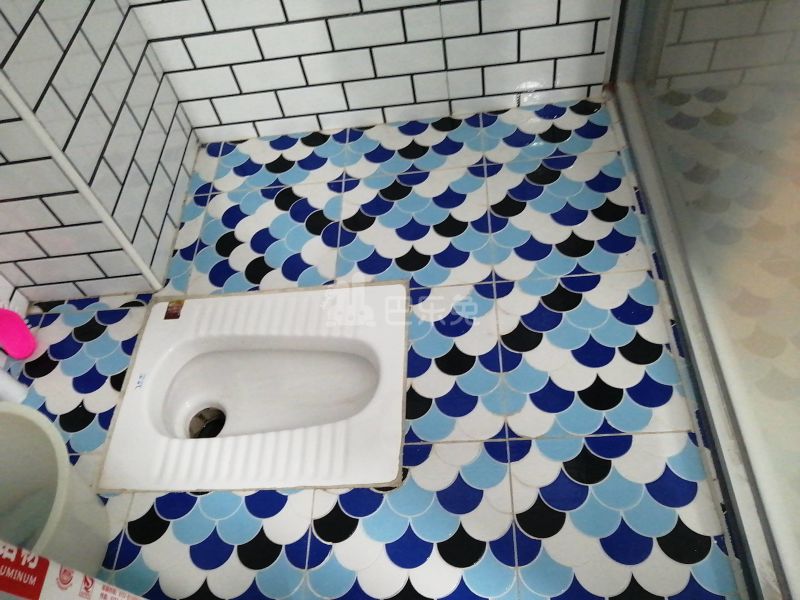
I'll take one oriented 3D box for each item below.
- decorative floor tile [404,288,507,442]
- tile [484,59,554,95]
[{"bbox_3d":[0.091,0.099,1.023,0.160,0.010,0.298,-4,55,7],"label":"decorative floor tile"},{"bbox_3d":[0.259,-0.488,1.309,0.150,0.071,0.009,-4,54,7],"label":"tile"}]

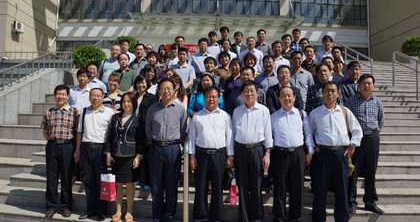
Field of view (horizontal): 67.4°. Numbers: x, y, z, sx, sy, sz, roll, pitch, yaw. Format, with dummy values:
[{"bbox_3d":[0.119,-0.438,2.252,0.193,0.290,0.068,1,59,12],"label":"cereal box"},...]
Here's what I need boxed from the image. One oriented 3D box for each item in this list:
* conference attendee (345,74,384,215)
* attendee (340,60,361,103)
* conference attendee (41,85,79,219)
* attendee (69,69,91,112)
[{"bbox_3d":[1.920,0.400,3.950,0.480,1.710,0.300,0,0,10],"label":"conference attendee"},{"bbox_3d":[2.130,0.133,4.650,0.480,1.710,0.300,0,0,10],"label":"attendee"},{"bbox_3d":[-1.907,0.525,4.000,0.500,1.690,0.320,1,0,-10],"label":"conference attendee"},{"bbox_3d":[-2.016,0.192,4.947,0.470,1.700,0.290,1,-1,-11],"label":"attendee"}]

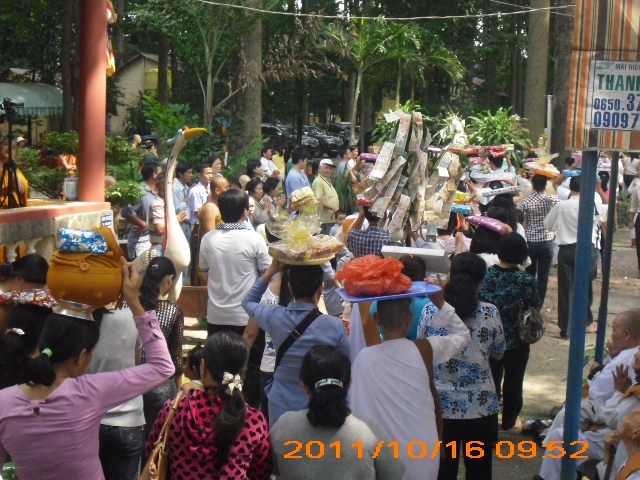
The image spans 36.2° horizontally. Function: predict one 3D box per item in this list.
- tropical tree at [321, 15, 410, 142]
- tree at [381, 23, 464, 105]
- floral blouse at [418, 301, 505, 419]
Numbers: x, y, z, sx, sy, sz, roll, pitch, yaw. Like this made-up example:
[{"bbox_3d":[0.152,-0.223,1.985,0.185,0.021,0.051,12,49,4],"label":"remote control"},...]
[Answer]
[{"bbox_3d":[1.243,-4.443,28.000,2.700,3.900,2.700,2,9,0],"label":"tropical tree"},{"bbox_3d":[3.179,-4.856,31.000,2.800,4.000,2.800,2,9,0],"label":"tree"},{"bbox_3d":[0.804,0.679,5.570,0.480,0.660,0.290,3,9,10],"label":"floral blouse"}]

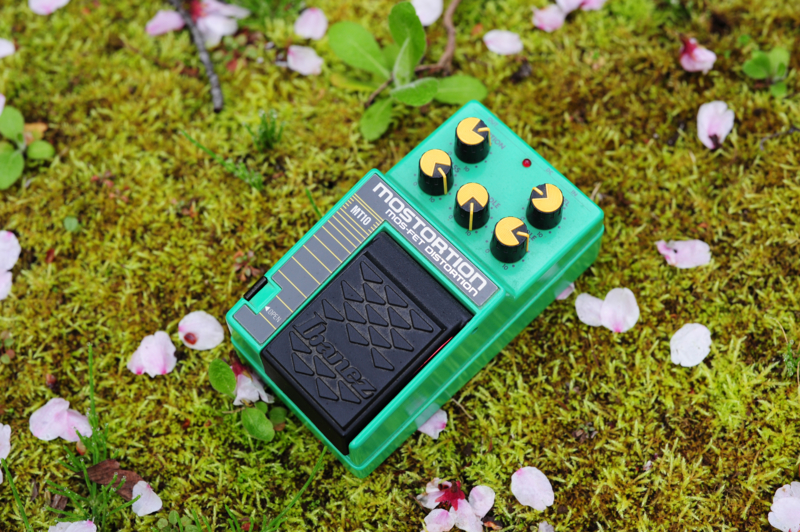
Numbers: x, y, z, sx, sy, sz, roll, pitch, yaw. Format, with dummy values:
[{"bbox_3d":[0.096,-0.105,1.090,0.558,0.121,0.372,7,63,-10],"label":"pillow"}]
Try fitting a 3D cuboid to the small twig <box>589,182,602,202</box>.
[{"bbox_3d":[0.077,-0.029,0.482,0.003,0.003,0.009,30,74,12],"label":"small twig"}]

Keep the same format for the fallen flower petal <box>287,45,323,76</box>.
[{"bbox_3d":[-0.040,-0.087,0.513,0.018,0.005,0.013,30,71,14],"label":"fallen flower petal"}]

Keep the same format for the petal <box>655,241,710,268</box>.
[{"bbox_3d":[0.109,-0.005,0.471,0.022,0.005,0.013,11,67,7],"label":"petal"}]

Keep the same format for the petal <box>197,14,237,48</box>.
[{"bbox_3d":[-0.079,-0.101,0.520,0.018,0.007,0.018,32,71,15],"label":"petal"}]

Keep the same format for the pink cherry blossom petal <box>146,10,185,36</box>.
[{"bbox_3d":[-0.101,-0.104,0.523,0.017,0.005,0.012,-17,67,-5],"label":"pink cherry blossom petal"}]

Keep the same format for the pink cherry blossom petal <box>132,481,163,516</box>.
[{"bbox_3d":[-0.094,0.086,0.449,0.010,0.004,0.014,-39,73,-11],"label":"pink cherry blossom petal"}]

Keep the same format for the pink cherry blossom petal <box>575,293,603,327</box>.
[{"bbox_3d":[0.073,0.017,0.464,0.014,0.004,0.011,23,69,12],"label":"pink cherry blossom petal"}]

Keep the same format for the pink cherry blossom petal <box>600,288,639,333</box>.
[{"bbox_3d":[0.084,0.017,0.463,0.014,0.004,0.018,6,67,5],"label":"pink cherry blossom petal"}]

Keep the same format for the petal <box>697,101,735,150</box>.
[{"bbox_3d":[0.128,-0.057,0.493,0.015,0.004,0.023,7,67,6],"label":"petal"}]

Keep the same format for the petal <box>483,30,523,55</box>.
[{"bbox_3d":[0.043,-0.094,0.513,0.017,0.005,0.012,7,67,6],"label":"petal"}]

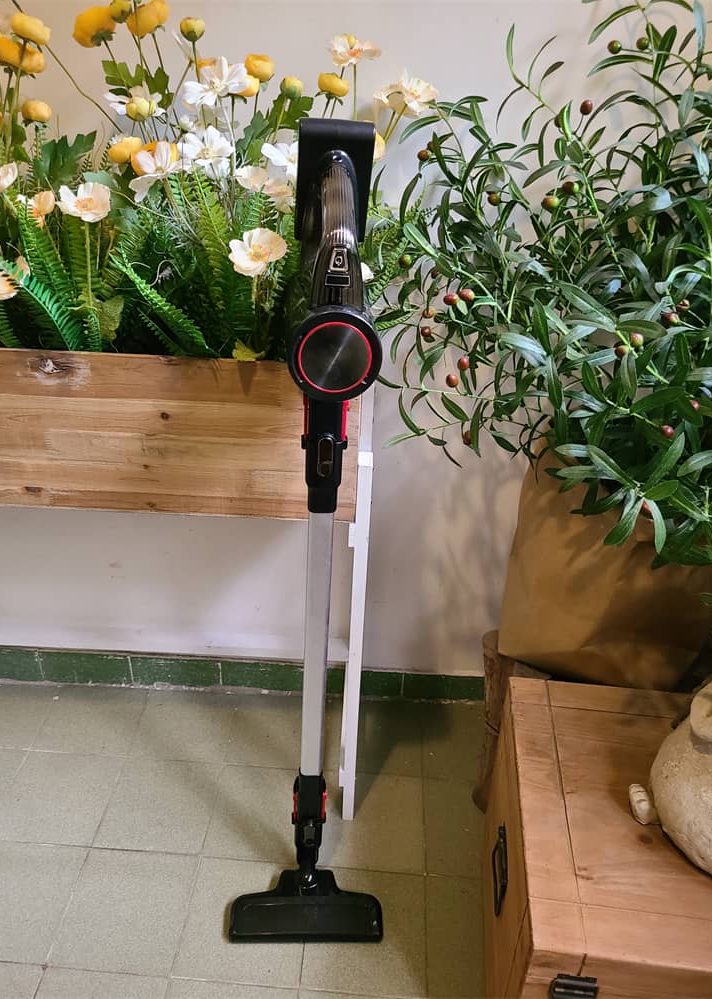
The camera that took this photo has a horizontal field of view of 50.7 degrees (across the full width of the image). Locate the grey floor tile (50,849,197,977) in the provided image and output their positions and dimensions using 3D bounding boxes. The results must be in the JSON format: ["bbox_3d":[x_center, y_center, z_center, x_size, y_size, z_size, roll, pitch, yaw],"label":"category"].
[{"bbox_3d":[-0.381,0.690,1.261,0.200,0.010,0.200,4,32,2],"label":"grey floor tile"}]

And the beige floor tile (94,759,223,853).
[{"bbox_3d":[-0.370,0.583,1.429,0.200,0.010,0.200,3,33,2],"label":"beige floor tile"}]

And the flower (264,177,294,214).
[{"bbox_3d":[-0.098,-0.394,0.973,0.058,0.052,0.052,-2,32,-8],"label":"flower"}]

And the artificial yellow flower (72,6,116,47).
[{"bbox_3d":[-0.312,-0.563,0.895,0.051,0.046,0.048,-5,33,-12],"label":"artificial yellow flower"}]

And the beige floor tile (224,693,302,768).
[{"bbox_3d":[-0.157,0.491,1.587,0.200,0.010,0.192,4,32,2],"label":"beige floor tile"}]

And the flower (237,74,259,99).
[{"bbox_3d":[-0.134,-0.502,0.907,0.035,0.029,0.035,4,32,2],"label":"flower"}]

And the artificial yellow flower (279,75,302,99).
[{"bbox_3d":[-0.081,-0.508,0.923,0.027,0.026,0.027,4,32,2],"label":"artificial yellow flower"}]

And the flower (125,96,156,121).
[{"bbox_3d":[-0.266,-0.483,0.928,0.036,0.027,0.036,4,32,2],"label":"flower"}]

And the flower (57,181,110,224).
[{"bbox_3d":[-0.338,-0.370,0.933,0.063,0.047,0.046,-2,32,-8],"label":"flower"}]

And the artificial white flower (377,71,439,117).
[{"bbox_3d":[0.062,-0.497,0.921,0.072,0.056,0.058,-2,32,-8],"label":"artificial white flower"}]

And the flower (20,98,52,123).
[{"bbox_3d":[-0.404,-0.490,0.946,0.038,0.031,0.038,-5,33,-12],"label":"flower"}]

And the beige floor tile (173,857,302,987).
[{"bbox_3d":[-0.182,0.702,1.254,0.200,0.010,0.200,3,33,2],"label":"beige floor tile"}]

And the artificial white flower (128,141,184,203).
[{"bbox_3d":[-0.247,-0.406,0.929,0.069,0.069,0.052,-1,32,-6],"label":"artificial white flower"}]

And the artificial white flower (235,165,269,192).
[{"bbox_3d":[-0.130,-0.404,0.945,0.044,0.034,0.044,4,32,2],"label":"artificial white flower"}]

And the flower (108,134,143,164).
[{"bbox_3d":[-0.281,-0.428,0.919,0.044,0.035,0.043,-5,32,7],"label":"flower"}]

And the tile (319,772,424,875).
[{"bbox_3d":[0.029,0.607,1.416,0.200,0.010,0.200,3,33,2],"label":"tile"}]

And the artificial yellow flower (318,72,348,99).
[{"bbox_3d":[-0.028,-0.507,0.920,0.039,0.028,0.039,4,32,2],"label":"artificial yellow flower"}]

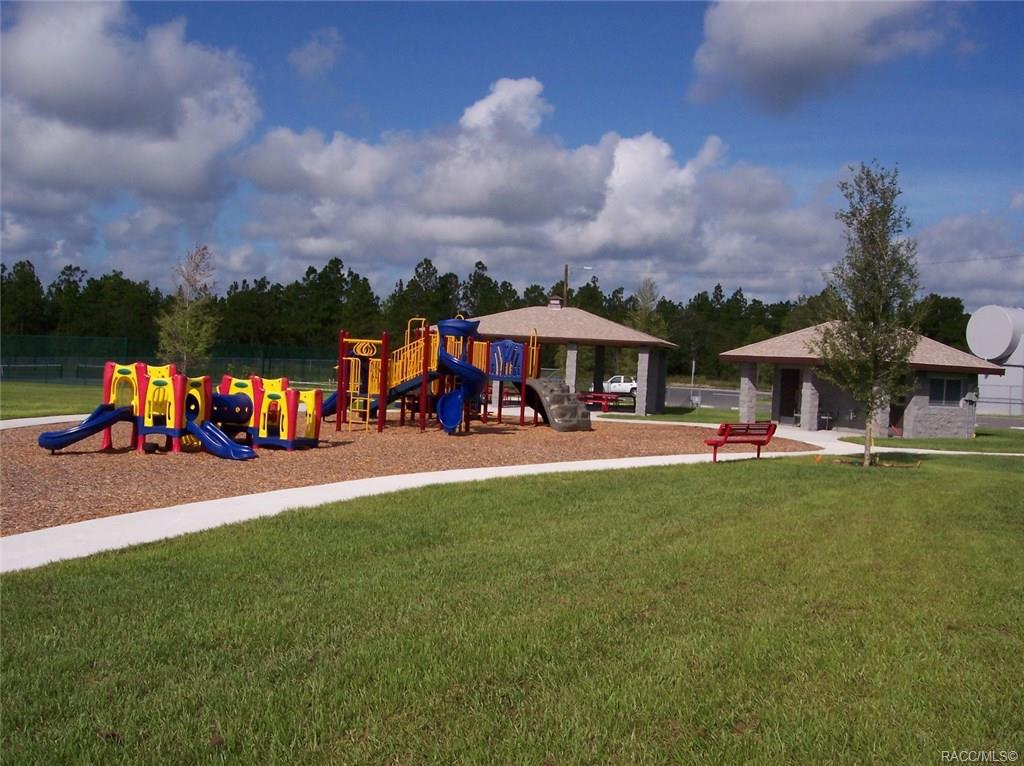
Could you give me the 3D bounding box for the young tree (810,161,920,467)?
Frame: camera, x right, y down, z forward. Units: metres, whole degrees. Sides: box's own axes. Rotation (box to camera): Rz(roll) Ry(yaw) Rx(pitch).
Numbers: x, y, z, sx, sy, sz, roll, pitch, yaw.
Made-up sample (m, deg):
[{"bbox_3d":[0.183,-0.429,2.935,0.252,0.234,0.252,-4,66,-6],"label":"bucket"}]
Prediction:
[{"bbox_3d":[7.466,-1.418,23.446,2.150,6.280,2.100,3,1,0],"label":"young tree"}]

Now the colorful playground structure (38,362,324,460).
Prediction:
[{"bbox_3d":[-5.464,0.431,19.608,4.900,1.530,3.100,2,1,-44],"label":"colorful playground structure"}]

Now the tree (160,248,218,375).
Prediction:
[{"bbox_3d":[-12.458,-2.358,43.013,2.350,6.000,2.300,3,1,0],"label":"tree"}]

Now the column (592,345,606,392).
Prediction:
[{"bbox_3d":[4.268,-0.224,54.951,0.412,2.957,0.412,3,1,14],"label":"column"}]

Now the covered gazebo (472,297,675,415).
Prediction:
[{"bbox_3d":[1.940,-1.416,51.767,10.548,5.200,8.563,3,1,14],"label":"covered gazebo"}]

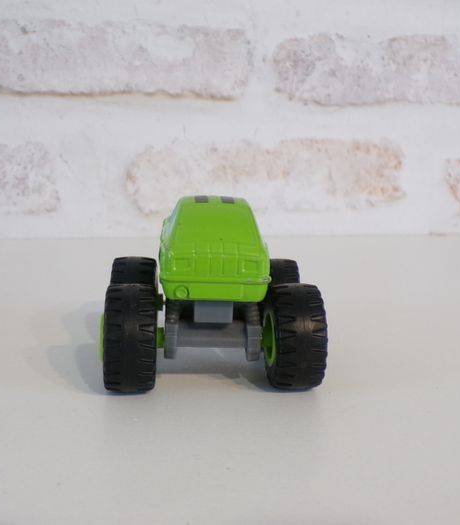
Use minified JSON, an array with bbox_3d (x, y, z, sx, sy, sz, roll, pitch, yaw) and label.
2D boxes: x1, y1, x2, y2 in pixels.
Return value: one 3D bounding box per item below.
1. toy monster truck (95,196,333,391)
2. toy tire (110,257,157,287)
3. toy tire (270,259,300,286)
[{"bbox_3d":[-0.007,0.006,0.251,0.068,0.058,0.077,0,11,-6],"label":"toy monster truck"},{"bbox_3d":[-0.034,0.015,0.273,0.015,0.033,0.033,0,11,-6],"label":"toy tire"},{"bbox_3d":[0.016,0.015,0.278,0.015,0.033,0.033,0,11,-6],"label":"toy tire"}]

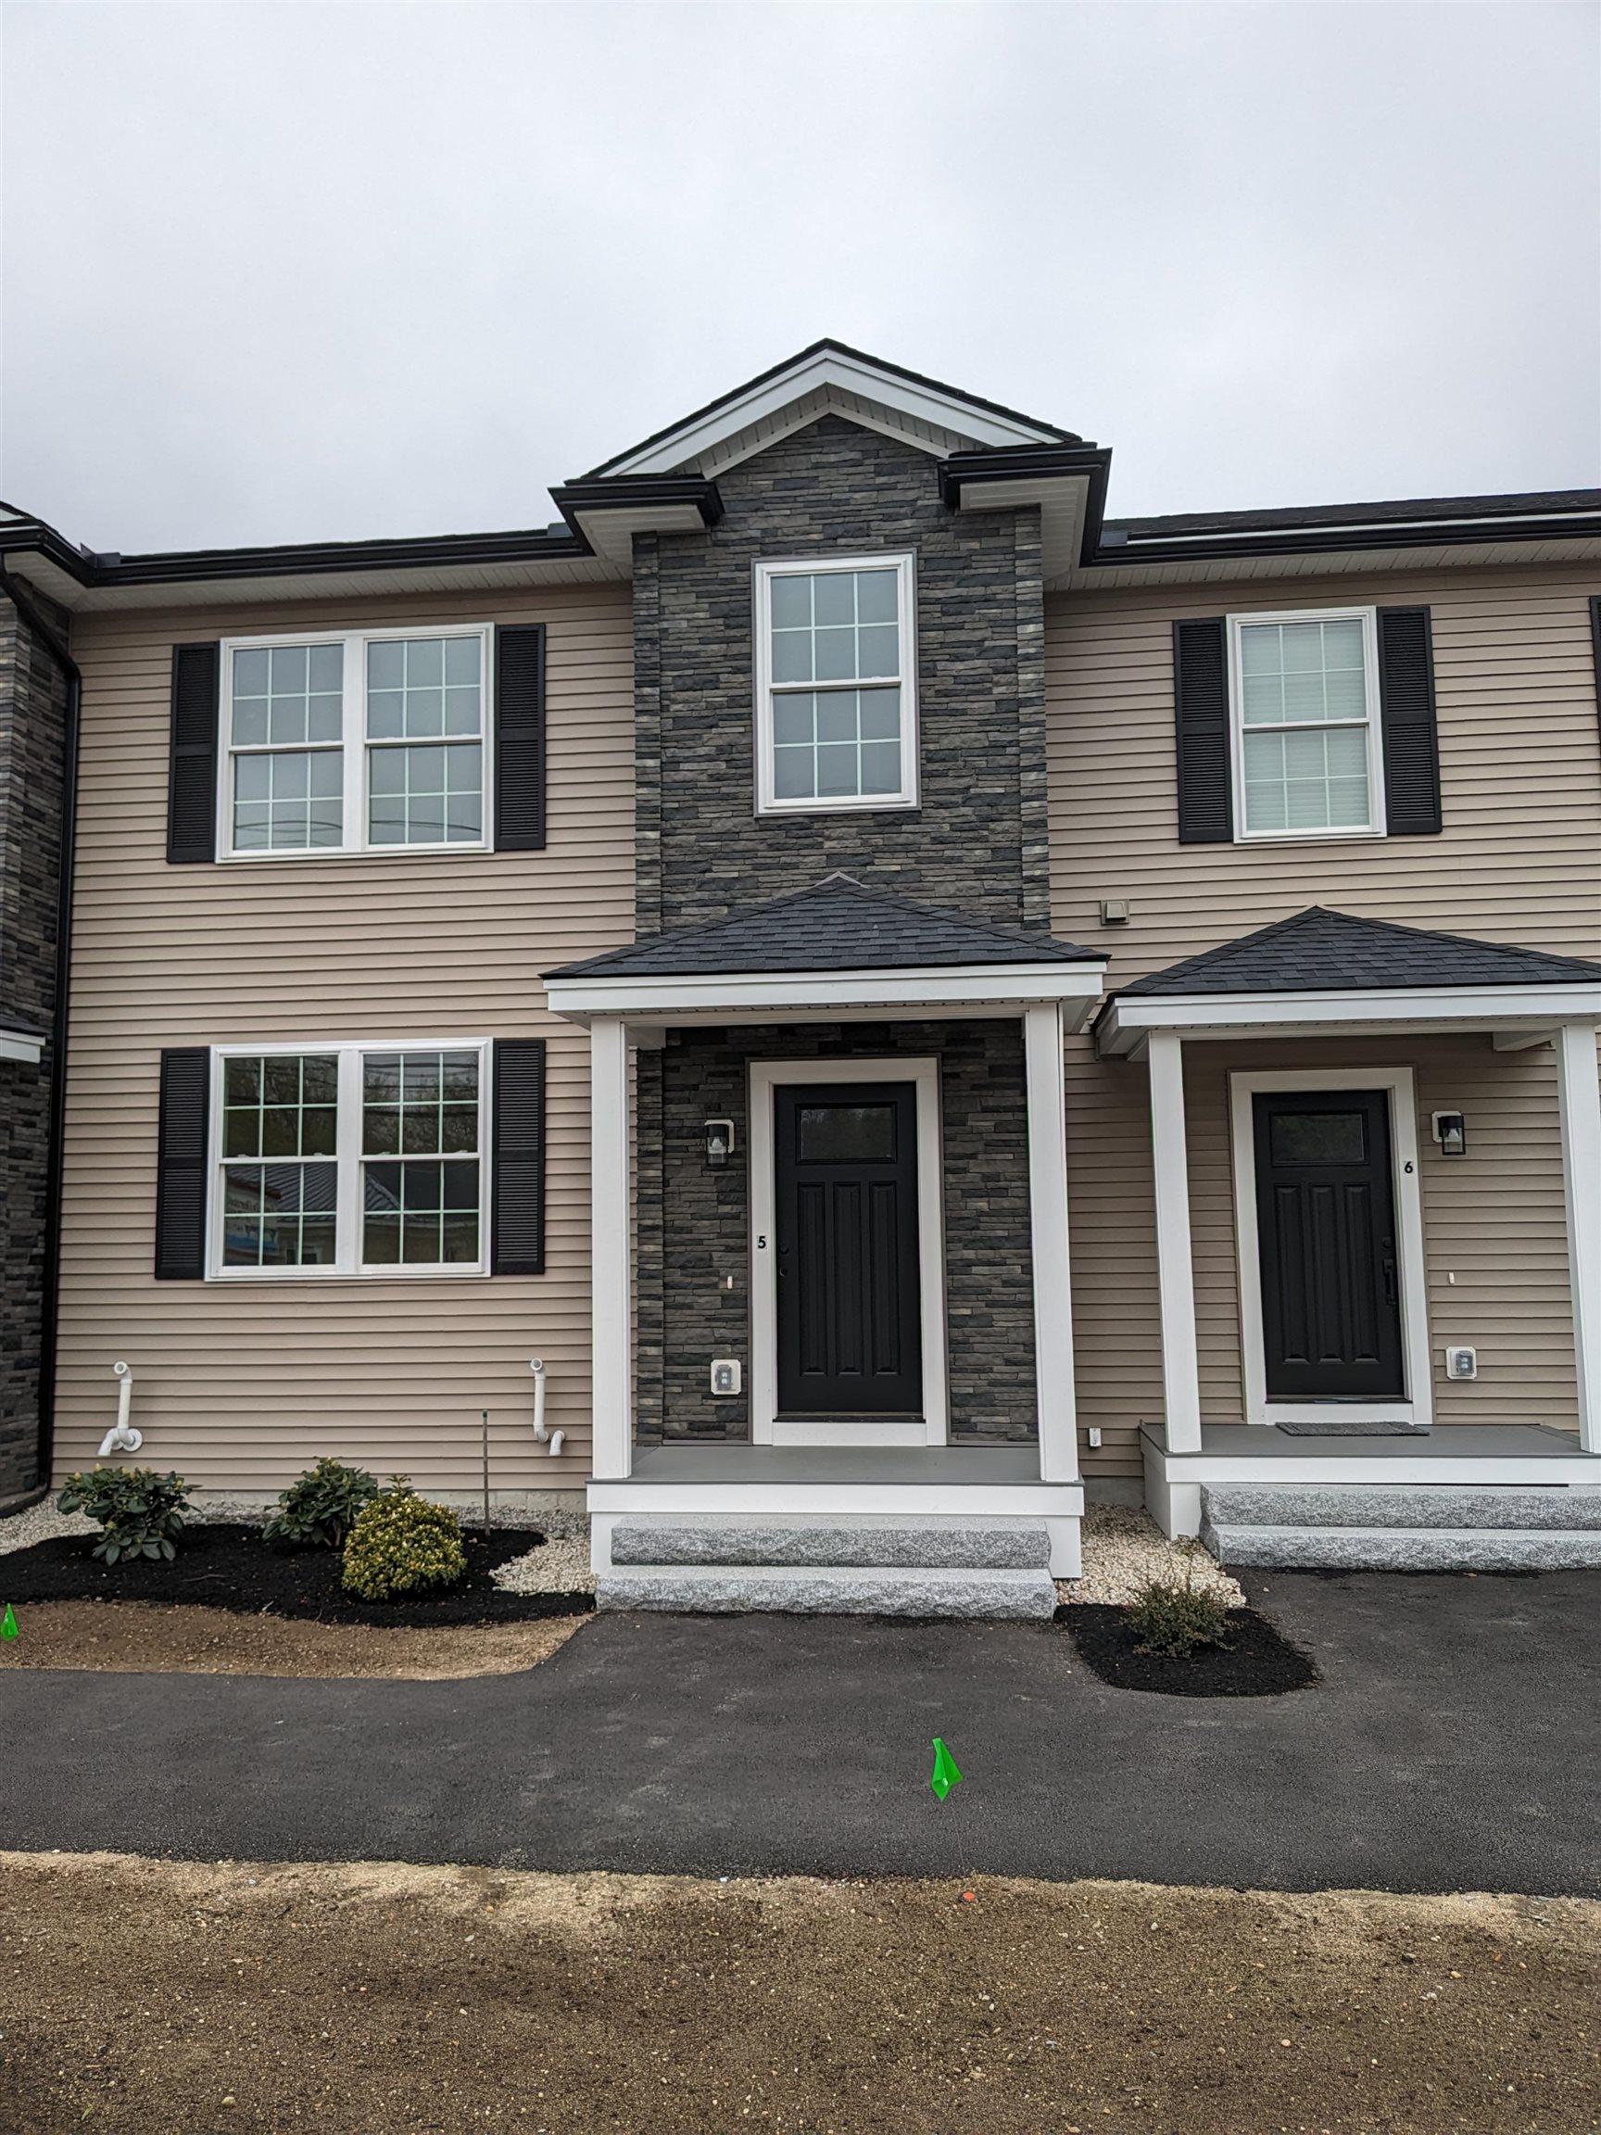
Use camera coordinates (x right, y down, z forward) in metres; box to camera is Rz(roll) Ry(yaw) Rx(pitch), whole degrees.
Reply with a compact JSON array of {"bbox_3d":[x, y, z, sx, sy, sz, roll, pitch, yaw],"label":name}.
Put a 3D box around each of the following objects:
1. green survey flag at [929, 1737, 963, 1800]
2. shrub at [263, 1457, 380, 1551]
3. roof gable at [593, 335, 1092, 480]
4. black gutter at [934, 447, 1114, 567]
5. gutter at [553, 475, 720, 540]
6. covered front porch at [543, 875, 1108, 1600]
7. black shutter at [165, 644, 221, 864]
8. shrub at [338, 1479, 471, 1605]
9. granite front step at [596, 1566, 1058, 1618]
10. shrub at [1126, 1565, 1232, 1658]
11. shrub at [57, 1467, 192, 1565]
[{"bbox_3d":[0.400,1.922,4.055,0.089,0.165,0.070,-1,-6,6],"label":"green survey flag"},{"bbox_3d":[-2.746,2.515,8.571,0.740,0.490,0.660,-1,-6,6],"label":"shrub"},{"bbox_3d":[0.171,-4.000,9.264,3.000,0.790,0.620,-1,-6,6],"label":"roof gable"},{"bbox_3d":[1.391,-3.492,9.359,1.023,0.130,1.280,-1,-6,6],"label":"black gutter"},{"bbox_3d":[-0.998,-3.473,9.202,1.040,0.135,0.480,-1,-6,6],"label":"gutter"},{"bbox_3d":[0.193,0.722,8.172,2.900,3.905,1.540,-1,-6,6],"label":"covered front porch"},{"bbox_3d":[-4.206,-2.191,10.283,0.355,1.565,0.035,-1,-6,6],"label":"black shutter"},{"bbox_3d":[-2.031,2.397,7.619,0.660,0.520,0.600,-1,-6,6],"label":"shrub"},{"bbox_3d":[0.123,2.498,7.062,2.137,0.162,0.360,-1,-6,6],"label":"granite front step"},{"bbox_3d":[1.628,2.319,6.388,0.450,0.310,0.420,-1,-6,6],"label":"shrub"},{"bbox_3d":[-3.876,2.538,8.479,0.790,0.470,0.650,-1,-6,6],"label":"shrub"}]

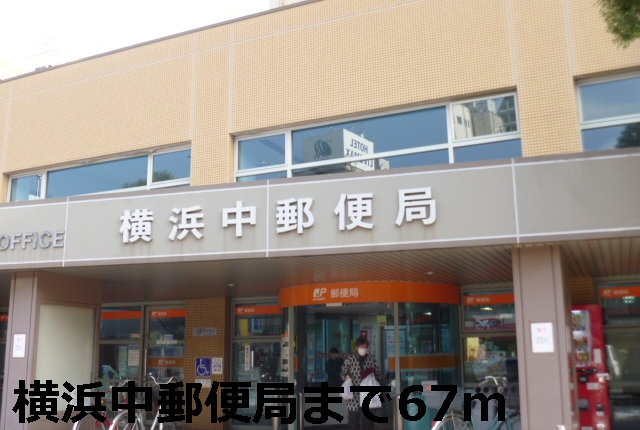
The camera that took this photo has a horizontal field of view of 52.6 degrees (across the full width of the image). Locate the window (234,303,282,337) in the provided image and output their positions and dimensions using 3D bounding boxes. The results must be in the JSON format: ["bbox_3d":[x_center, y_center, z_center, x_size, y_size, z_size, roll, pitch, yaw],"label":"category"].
[{"bbox_3d":[-1.132,2.004,12.316,1.080,0.630,0.080,-6,-13,24],"label":"window"}]

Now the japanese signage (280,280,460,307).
[{"bbox_3d":[0.560,1.351,10.707,3.160,0.318,1.200,-6,-13,24],"label":"japanese signage"}]

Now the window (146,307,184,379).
[{"bbox_3d":[-3.014,2.533,12.702,0.963,1.424,0.060,-6,-13,26],"label":"window"}]

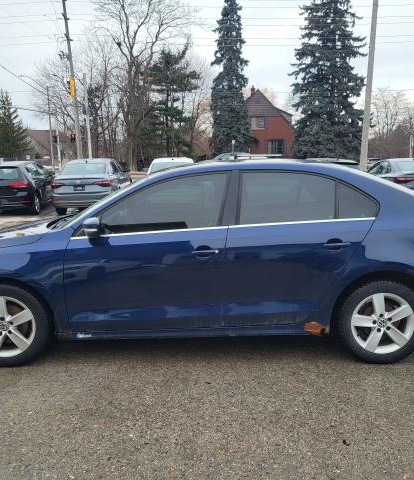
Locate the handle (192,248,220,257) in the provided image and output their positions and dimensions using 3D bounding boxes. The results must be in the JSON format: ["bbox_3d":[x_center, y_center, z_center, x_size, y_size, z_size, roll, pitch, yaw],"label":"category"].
[{"bbox_3d":[-0.010,0.084,3.230,0.185,0.045,0.050,0,12,-1],"label":"handle"}]

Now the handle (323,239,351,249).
[{"bbox_3d":[0.882,0.029,3.240,0.190,0.045,0.050,0,12,-1],"label":"handle"}]

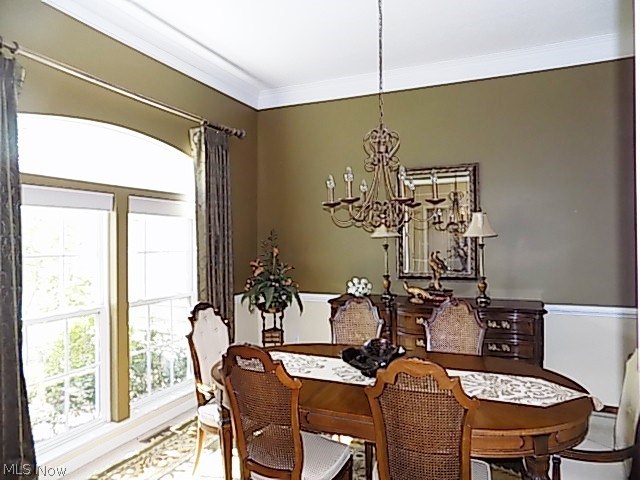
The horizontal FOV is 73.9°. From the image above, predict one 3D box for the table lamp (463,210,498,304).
[{"bbox_3d":[1.312,0.158,3.452,0.270,0.770,0.270,0,0,23],"label":"table lamp"}]

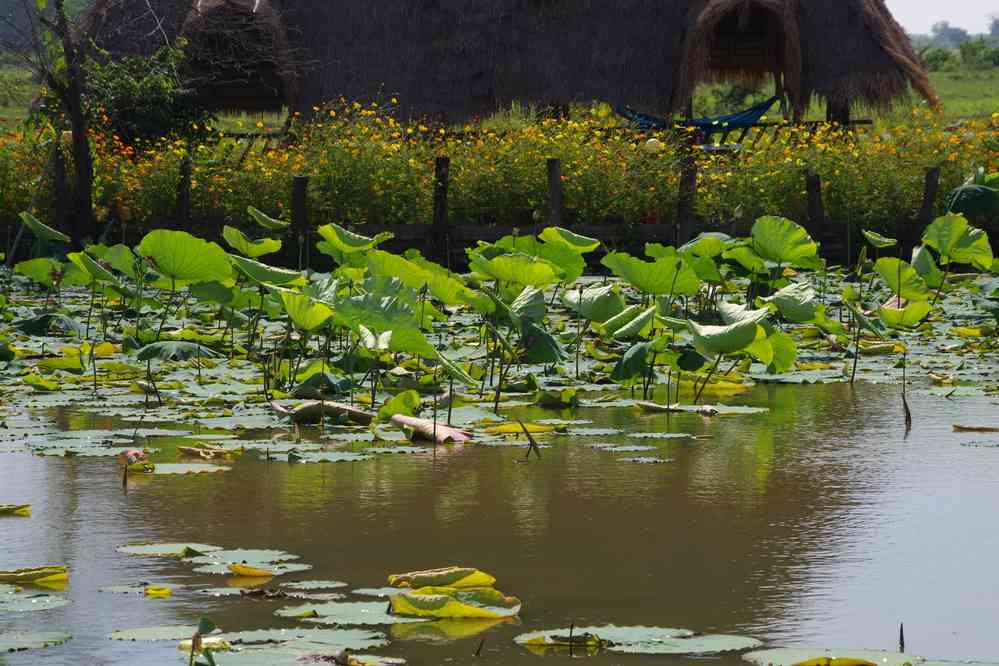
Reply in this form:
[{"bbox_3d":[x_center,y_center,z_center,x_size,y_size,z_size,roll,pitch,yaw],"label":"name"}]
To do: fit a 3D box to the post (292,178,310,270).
[{"bbox_3d":[-1.804,-1.004,45.496,0.144,0.870,0.150,0,3,0],"label":"post"}]

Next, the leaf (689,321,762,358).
[{"bbox_3d":[1.035,0.030,22.765,0.337,0.175,0.330,0,3,0],"label":"leaf"}]

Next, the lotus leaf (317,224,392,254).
[{"bbox_3d":[-0.919,-0.597,31.880,0.472,0.170,0.416,0,3,0],"label":"lotus leaf"}]

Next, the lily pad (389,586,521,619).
[{"bbox_3d":[-0.136,0.809,15.077,0.399,0.070,0.280,0,3,0],"label":"lily pad"}]

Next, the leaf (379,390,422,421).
[{"bbox_3d":[-0.452,0.332,22.559,0.190,0.139,0.160,0,3,0],"label":"leaf"}]

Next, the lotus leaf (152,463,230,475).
[{"bbox_3d":[-1.191,0.522,19.255,0.316,0.030,0.320,0,3,0],"label":"lotus leaf"}]

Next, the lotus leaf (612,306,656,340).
[{"bbox_3d":[0.725,-0.051,26.828,0.236,0.176,0.250,0,3,0],"label":"lotus leaf"}]

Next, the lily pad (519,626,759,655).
[{"bbox_3d":[0.399,0.863,14.340,0.689,0.045,0.550,0,3,0],"label":"lily pad"}]

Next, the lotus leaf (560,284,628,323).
[{"bbox_3d":[0.564,-0.175,29.671,0.380,0.210,0.350,0,3,0],"label":"lotus leaf"}]

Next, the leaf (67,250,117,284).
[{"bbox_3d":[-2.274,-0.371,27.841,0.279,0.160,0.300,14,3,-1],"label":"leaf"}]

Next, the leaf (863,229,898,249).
[{"bbox_3d":[2.679,-0.657,35.118,0.253,0.110,0.215,0,3,0],"label":"leaf"}]

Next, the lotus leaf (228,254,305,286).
[{"bbox_3d":[-1.314,-0.352,28.161,0.428,0.172,0.380,0,3,0],"label":"lotus leaf"}]

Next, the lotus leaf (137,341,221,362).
[{"bbox_3d":[-1.596,0.092,24.835,0.418,0.100,0.376,0,3,0],"label":"lotus leaf"}]

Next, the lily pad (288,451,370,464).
[{"bbox_3d":[-0.673,0.493,19.763,0.332,0.030,0.330,0,3,0],"label":"lily pad"}]

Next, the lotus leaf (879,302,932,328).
[{"bbox_3d":[2.862,-0.123,35.203,0.381,0.184,0.350,0,3,0],"label":"lotus leaf"}]

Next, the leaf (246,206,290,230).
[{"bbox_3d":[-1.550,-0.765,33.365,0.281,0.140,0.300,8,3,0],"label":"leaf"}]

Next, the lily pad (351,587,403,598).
[{"bbox_3d":[-0.372,0.845,16.287,0.228,0.020,0.228,0,3,0],"label":"lily pad"}]

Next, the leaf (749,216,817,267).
[{"bbox_3d":[2.158,-0.693,37.817,0.516,0.379,0.420,0,3,0],"label":"leaf"}]

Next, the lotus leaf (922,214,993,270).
[{"bbox_3d":[2.977,-0.588,32.460,0.455,0.358,0.320,0,3,0],"label":"lotus leaf"}]

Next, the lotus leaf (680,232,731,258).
[{"bbox_3d":[1.568,-0.668,38.105,0.405,0.198,0.380,0,3,0],"label":"lotus leaf"}]

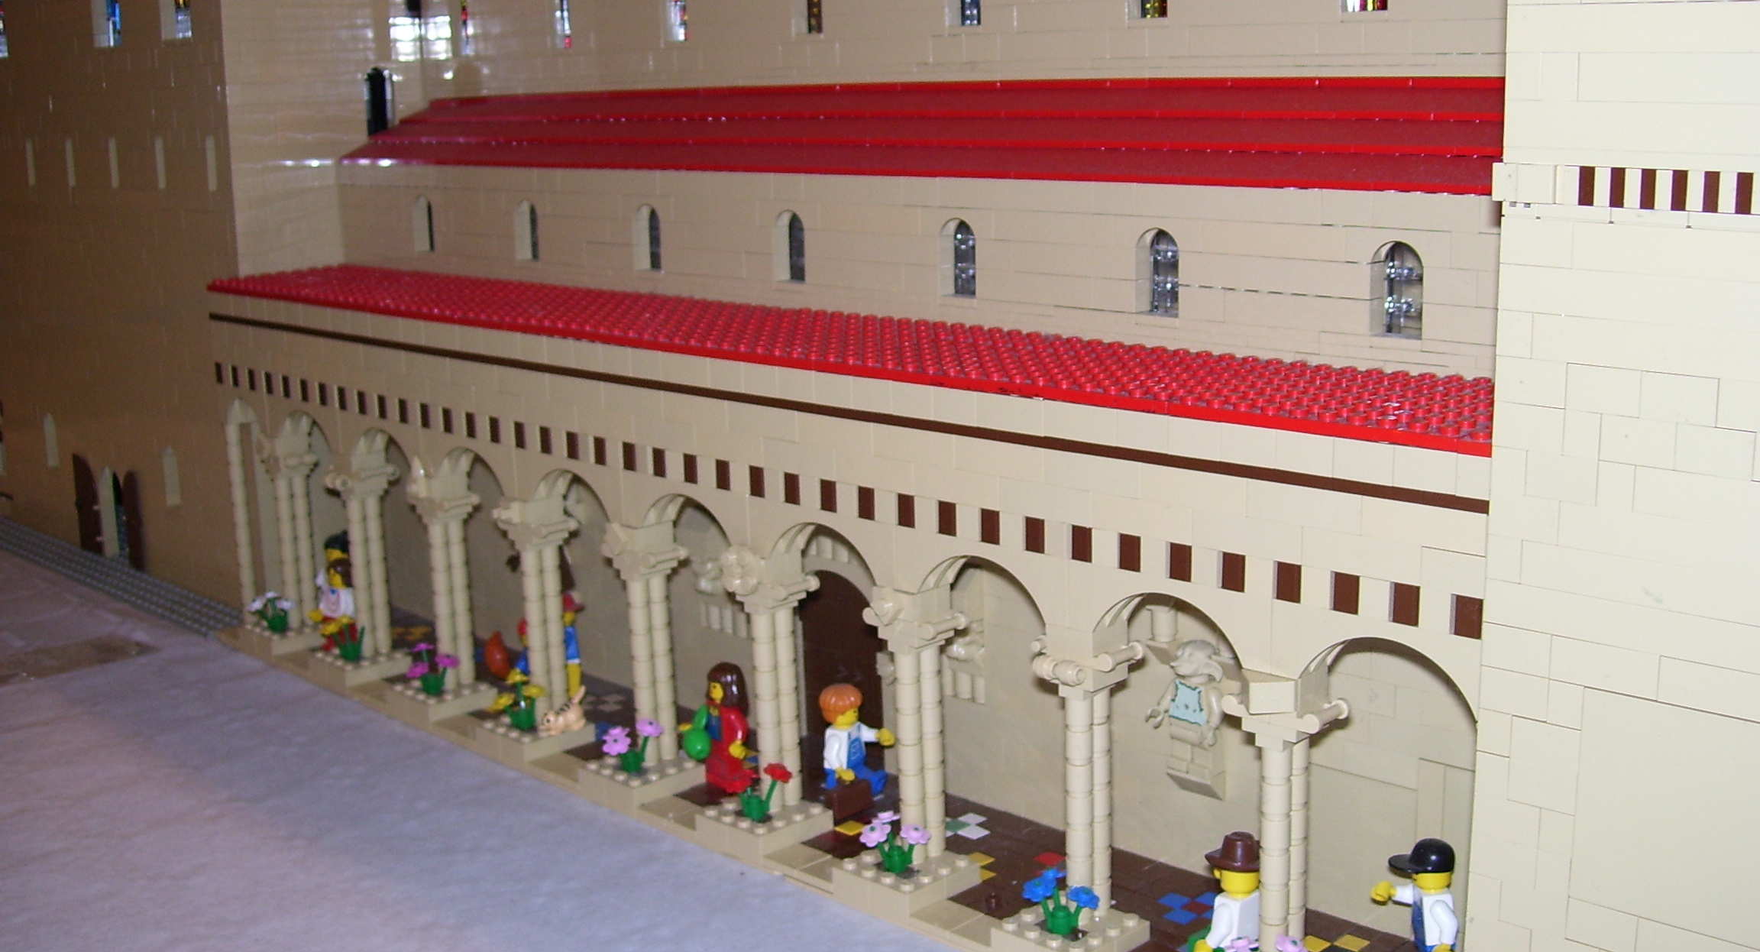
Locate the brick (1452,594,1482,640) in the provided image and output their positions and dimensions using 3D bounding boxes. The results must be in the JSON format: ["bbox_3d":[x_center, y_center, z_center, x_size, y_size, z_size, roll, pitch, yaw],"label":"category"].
[{"bbox_3d":[0.135,0.031,0.416,0.008,0.010,0.008,10,17,43],"label":"brick"}]

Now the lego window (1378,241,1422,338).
[{"bbox_3d":[0.141,-0.051,0.493,0.016,0.026,0.007,10,19,43],"label":"lego window"}]

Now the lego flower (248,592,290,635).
[{"bbox_3d":[-0.270,0.060,0.816,0.019,0.019,0.018,10,19,43],"label":"lego flower"}]

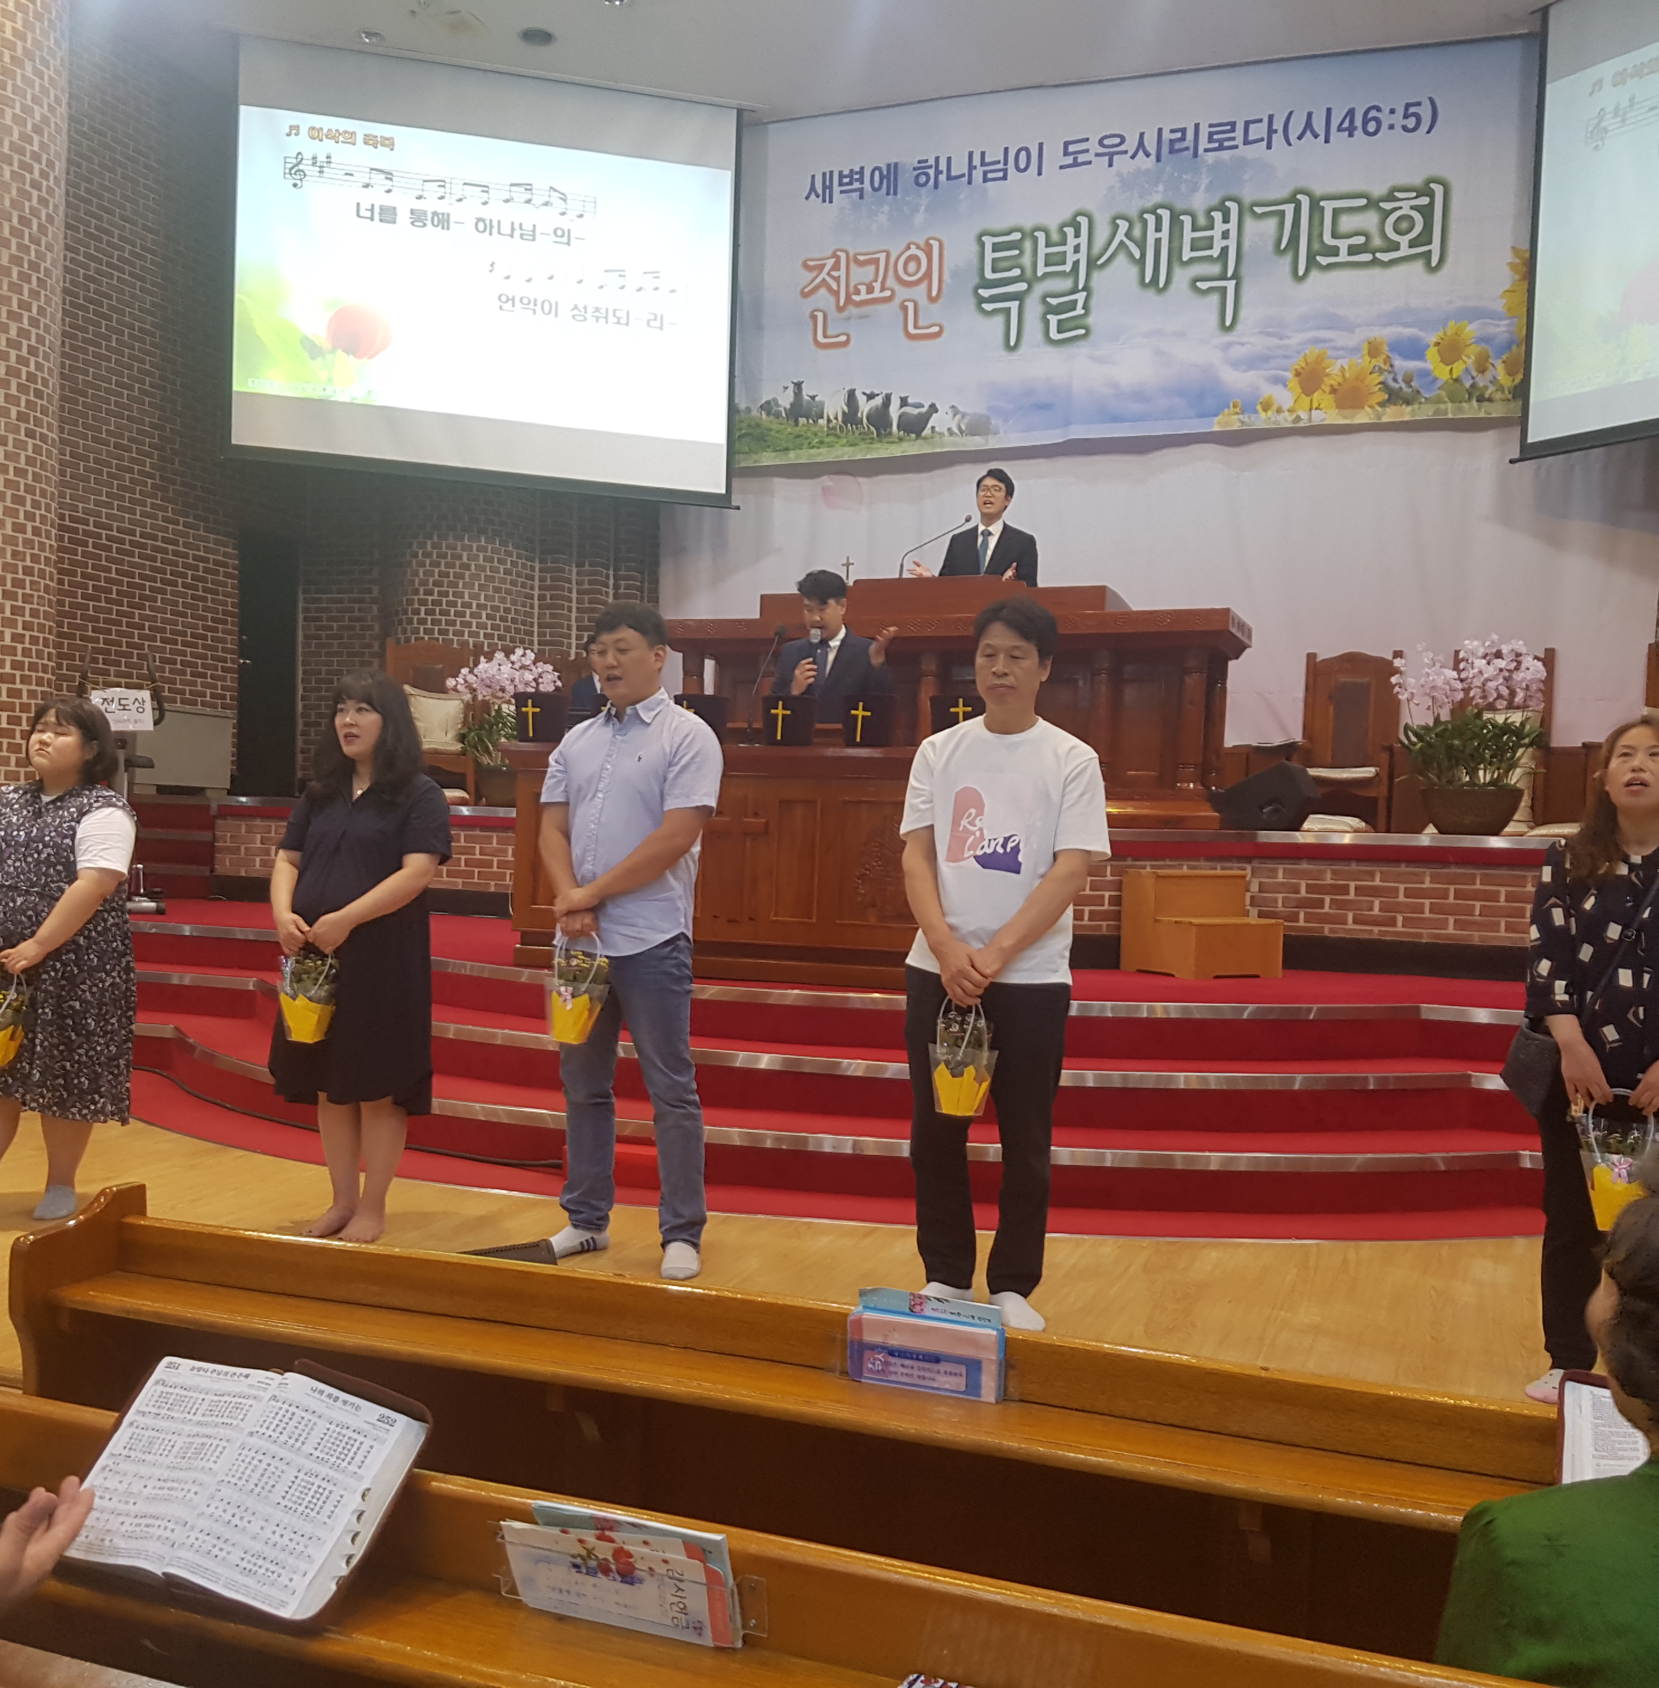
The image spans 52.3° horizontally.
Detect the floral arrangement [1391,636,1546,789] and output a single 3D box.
[{"bbox_3d":[2.930,-0.605,7.750,0.690,0.690,0.580,3,1,24],"label":"floral arrangement"}]

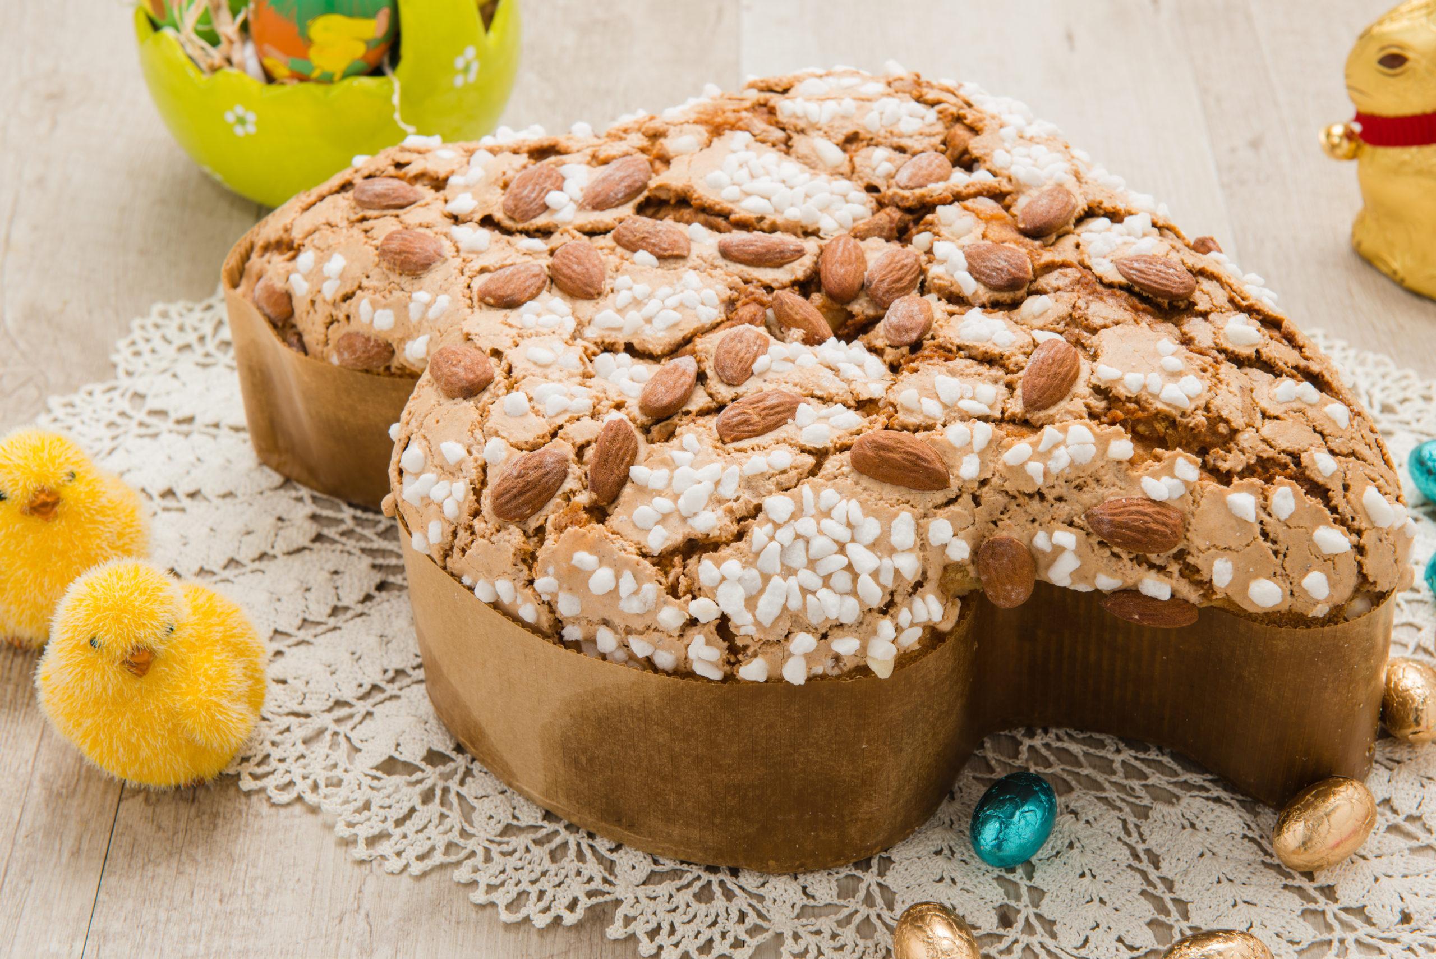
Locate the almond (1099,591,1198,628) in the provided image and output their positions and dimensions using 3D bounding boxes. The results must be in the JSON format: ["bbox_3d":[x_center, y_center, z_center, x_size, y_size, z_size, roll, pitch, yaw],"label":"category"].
[{"bbox_3d":[0.100,0.030,0.648,0.023,0.010,0.008,4,14,0],"label":"almond"}]

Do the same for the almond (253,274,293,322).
[{"bbox_3d":[-0.120,-0.049,0.754,0.011,0.008,0.022,-55,41,7],"label":"almond"}]

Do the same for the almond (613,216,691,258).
[{"bbox_3d":[-0.017,-0.063,0.724,0.024,0.008,0.012,21,45,31],"label":"almond"}]

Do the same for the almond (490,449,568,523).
[{"bbox_3d":[-0.044,0.002,0.656,0.022,0.008,0.013,-41,63,-4],"label":"almond"}]

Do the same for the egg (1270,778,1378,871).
[{"bbox_3d":[0.144,0.082,0.665,0.028,0.021,0.021,-25,45,-27],"label":"egg"}]

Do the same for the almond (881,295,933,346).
[{"bbox_3d":[0.046,-0.038,0.675,0.012,0.008,0.021,8,36,14],"label":"almond"}]

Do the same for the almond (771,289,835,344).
[{"bbox_3d":[0.021,-0.040,0.686,0.011,0.007,0.021,-20,48,-35],"label":"almond"}]

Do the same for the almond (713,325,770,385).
[{"bbox_3d":[0.006,-0.030,0.666,0.012,0.008,0.021,9,43,15],"label":"almond"}]

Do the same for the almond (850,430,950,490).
[{"bbox_3d":[0.043,-0.005,0.662,0.025,0.009,0.012,24,59,13],"label":"almond"}]

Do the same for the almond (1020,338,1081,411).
[{"bbox_3d":[0.081,-0.026,0.682,0.013,0.009,0.024,20,53,14],"label":"almond"}]

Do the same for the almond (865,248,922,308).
[{"bbox_3d":[0.044,-0.051,0.703,0.013,0.008,0.022,27,48,12],"label":"almond"}]

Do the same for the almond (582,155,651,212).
[{"bbox_3d":[-0.027,-0.079,0.744,0.013,0.009,0.024,29,56,32],"label":"almond"}]

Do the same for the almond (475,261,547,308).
[{"bbox_3d":[-0.052,-0.049,0.707,0.020,0.008,0.013,-27,49,-27],"label":"almond"}]

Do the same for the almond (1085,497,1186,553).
[{"bbox_3d":[0.096,0.011,0.644,0.023,0.008,0.013,9,69,10],"label":"almond"}]

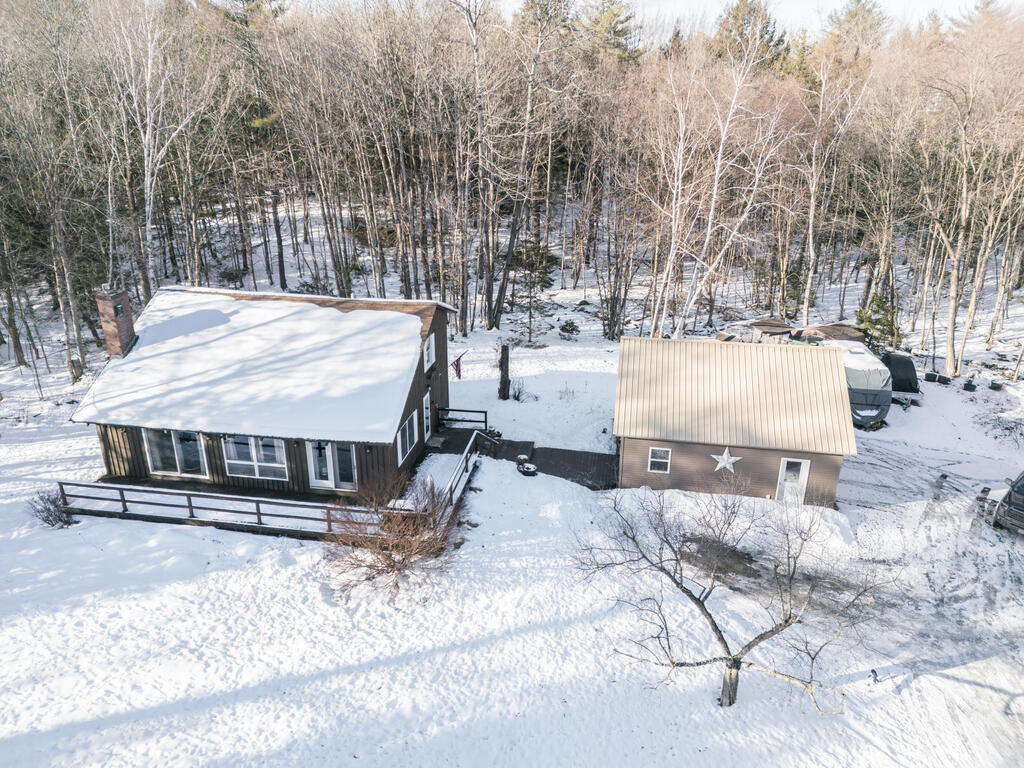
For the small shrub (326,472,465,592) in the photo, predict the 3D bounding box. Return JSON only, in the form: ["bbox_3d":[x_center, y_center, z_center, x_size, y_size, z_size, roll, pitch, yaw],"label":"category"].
[{"bbox_3d":[-3.969,4.884,22.994,4.100,2.400,3.400,3,20,8],"label":"small shrub"}]

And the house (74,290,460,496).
[{"bbox_3d":[-10.087,-0.372,31.014,13.300,6.700,9.200,3,20,8],"label":"house"}]

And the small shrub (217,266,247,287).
[{"bbox_3d":[-21.531,-8.377,54.609,2.200,1.700,1.900,3,20,8],"label":"small shrub"}]

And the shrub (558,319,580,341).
[{"bbox_3d":[3.640,-3.492,44.745,1.350,1.100,1.250,3,20,8],"label":"shrub"}]

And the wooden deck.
[{"bbox_3d":[0.442,3.136,30.269,8.100,0.550,4.300,3,20,8],"label":"wooden deck"}]

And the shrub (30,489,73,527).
[{"bbox_3d":[-16.709,4.530,25.690,1.500,1.100,1.250,3,20,8],"label":"shrub"}]

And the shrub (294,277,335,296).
[{"bbox_3d":[-14.533,-7.156,51.983,2.700,1.600,2.000,3,20,8],"label":"shrub"}]

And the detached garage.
[{"bbox_3d":[8.782,0.836,29.599,8.600,5.310,7.860,4,20,10],"label":"detached garage"}]

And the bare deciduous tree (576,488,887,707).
[{"bbox_3d":[5.722,5.707,18.227,6.900,4.800,5.400,3,20,8],"label":"bare deciduous tree"}]

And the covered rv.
[{"bbox_3d":[16.794,-0.152,35.464,2.400,2.850,5.800,3,20,8],"label":"covered rv"}]

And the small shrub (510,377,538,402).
[{"bbox_3d":[0.588,0.198,36.019,1.350,1.150,1.100,3,20,8],"label":"small shrub"}]

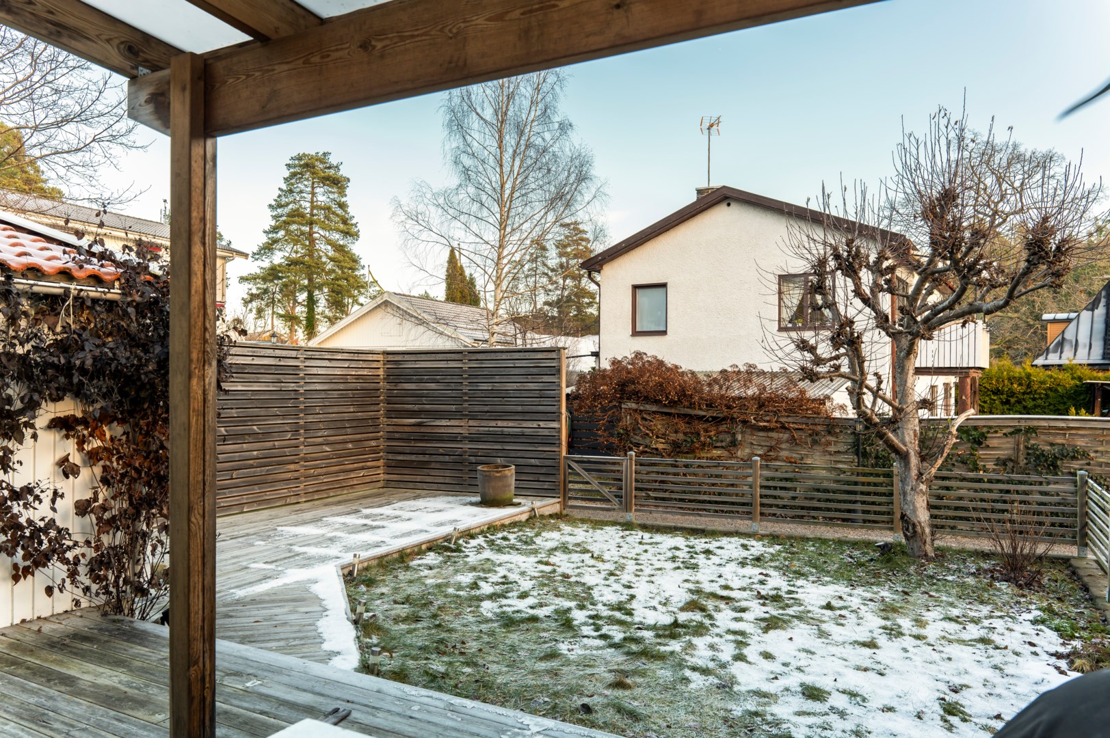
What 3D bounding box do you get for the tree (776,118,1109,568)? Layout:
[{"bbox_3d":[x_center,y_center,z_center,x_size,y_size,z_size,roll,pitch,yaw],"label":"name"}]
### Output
[{"bbox_3d":[3.640,-0.360,7.350,3.150,4.420,2.800,0,0,20],"label":"tree"}]

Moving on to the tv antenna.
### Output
[{"bbox_3d":[4.450,-6.160,20.600,0.520,2.020,0.900,0,0,-9],"label":"tv antenna"}]

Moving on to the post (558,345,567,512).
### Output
[{"bbox_3d":[0.103,0.784,9.550,0.090,2.140,0.090,0,0,20],"label":"post"}]

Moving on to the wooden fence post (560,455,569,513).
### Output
[{"bbox_3d":[0.128,1.481,9.500,0.085,0.730,0.085,0,0,20],"label":"wooden fence post"}]

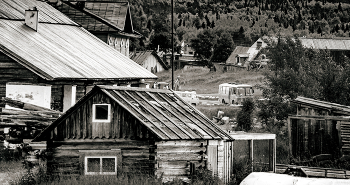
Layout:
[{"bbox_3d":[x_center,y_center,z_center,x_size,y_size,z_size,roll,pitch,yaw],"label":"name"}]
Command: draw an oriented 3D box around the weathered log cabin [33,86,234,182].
[{"bbox_3d":[-1.531,1.494,112.000,5.100,3.500,5.800,0,0,28],"label":"weathered log cabin"}]

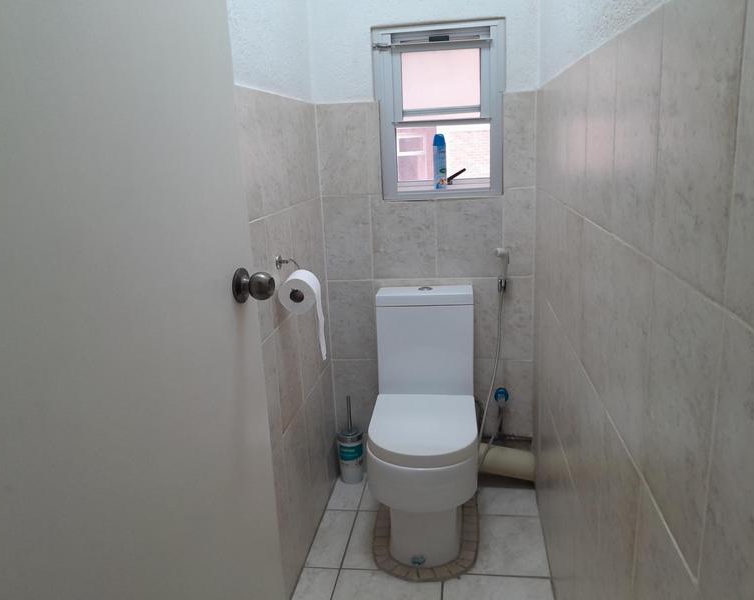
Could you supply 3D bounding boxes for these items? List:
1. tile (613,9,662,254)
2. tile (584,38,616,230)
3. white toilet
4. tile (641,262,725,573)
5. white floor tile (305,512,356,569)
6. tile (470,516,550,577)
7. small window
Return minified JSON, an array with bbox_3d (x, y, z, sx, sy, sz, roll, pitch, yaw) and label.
[{"bbox_3d":[0.401,-0.249,0.928,0.010,0.339,0.242,-1,15,8],"label":"tile"},{"bbox_3d":[0.442,-0.317,1.178,0.010,0.335,0.247,-1,14,8],"label":"tile"},{"bbox_3d":[0.174,0.432,2.145,0.360,0.840,0.605,-1,14,8],"label":"white toilet"},{"bbox_3d":[0.382,0.140,0.760,0.010,0.328,0.235,-1,15,8],"label":"tile"},{"bbox_3d":[-0.159,0.864,2.180,0.123,0.010,0.329,-1,15,8],"label":"white floor tile"},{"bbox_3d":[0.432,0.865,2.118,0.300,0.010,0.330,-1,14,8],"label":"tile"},{"bbox_3d":[0.231,-0.686,2.209,0.468,0.607,0.070,-1,14,8],"label":"small window"}]

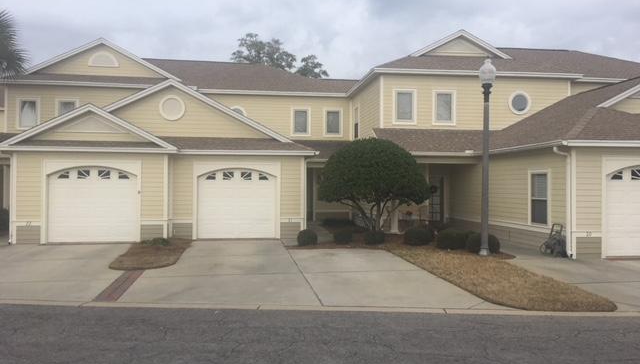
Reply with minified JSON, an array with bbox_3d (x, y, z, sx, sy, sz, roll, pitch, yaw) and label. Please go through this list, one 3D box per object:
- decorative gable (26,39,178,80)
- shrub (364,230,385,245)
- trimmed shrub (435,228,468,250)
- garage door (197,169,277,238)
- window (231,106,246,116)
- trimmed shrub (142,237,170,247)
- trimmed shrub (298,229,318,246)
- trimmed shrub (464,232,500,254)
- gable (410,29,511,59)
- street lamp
[{"bbox_3d":[-7.883,-4.545,19.897,5.450,1.480,0.600,0,0,-8],"label":"decorative gable"},{"bbox_3d":[1.489,1.522,14.650,0.560,0.400,0.560,0,0,-8],"label":"shrub"},{"bbox_3d":[3.509,1.498,14.196,0.847,0.513,0.800,0,-1,-7],"label":"trimmed shrub"},{"bbox_3d":[-2.526,0.662,16.500,2.420,2.150,0.100,0,-1,-7],"label":"garage door"},{"bbox_3d":[-3.262,-2.596,21.250,0.800,0.800,0.120,0,0,-8],"label":"window"},{"bbox_3d":[-4.299,1.565,14.100,0.740,0.260,0.600,0,0,-8],"label":"trimmed shrub"},{"bbox_3d":[-0.328,1.514,14.716,0.560,0.449,0.560,0,-1,-7],"label":"trimmed shrub"},{"bbox_3d":[3.894,1.469,12.850,0.860,0.560,0.860,0,0,-8],"label":"trimmed shrub"},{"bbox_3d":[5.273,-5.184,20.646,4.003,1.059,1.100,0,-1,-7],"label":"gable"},{"bbox_3d":[3.826,-0.562,12.300,0.400,4.550,0.400,0,0,-8],"label":"street lamp"}]

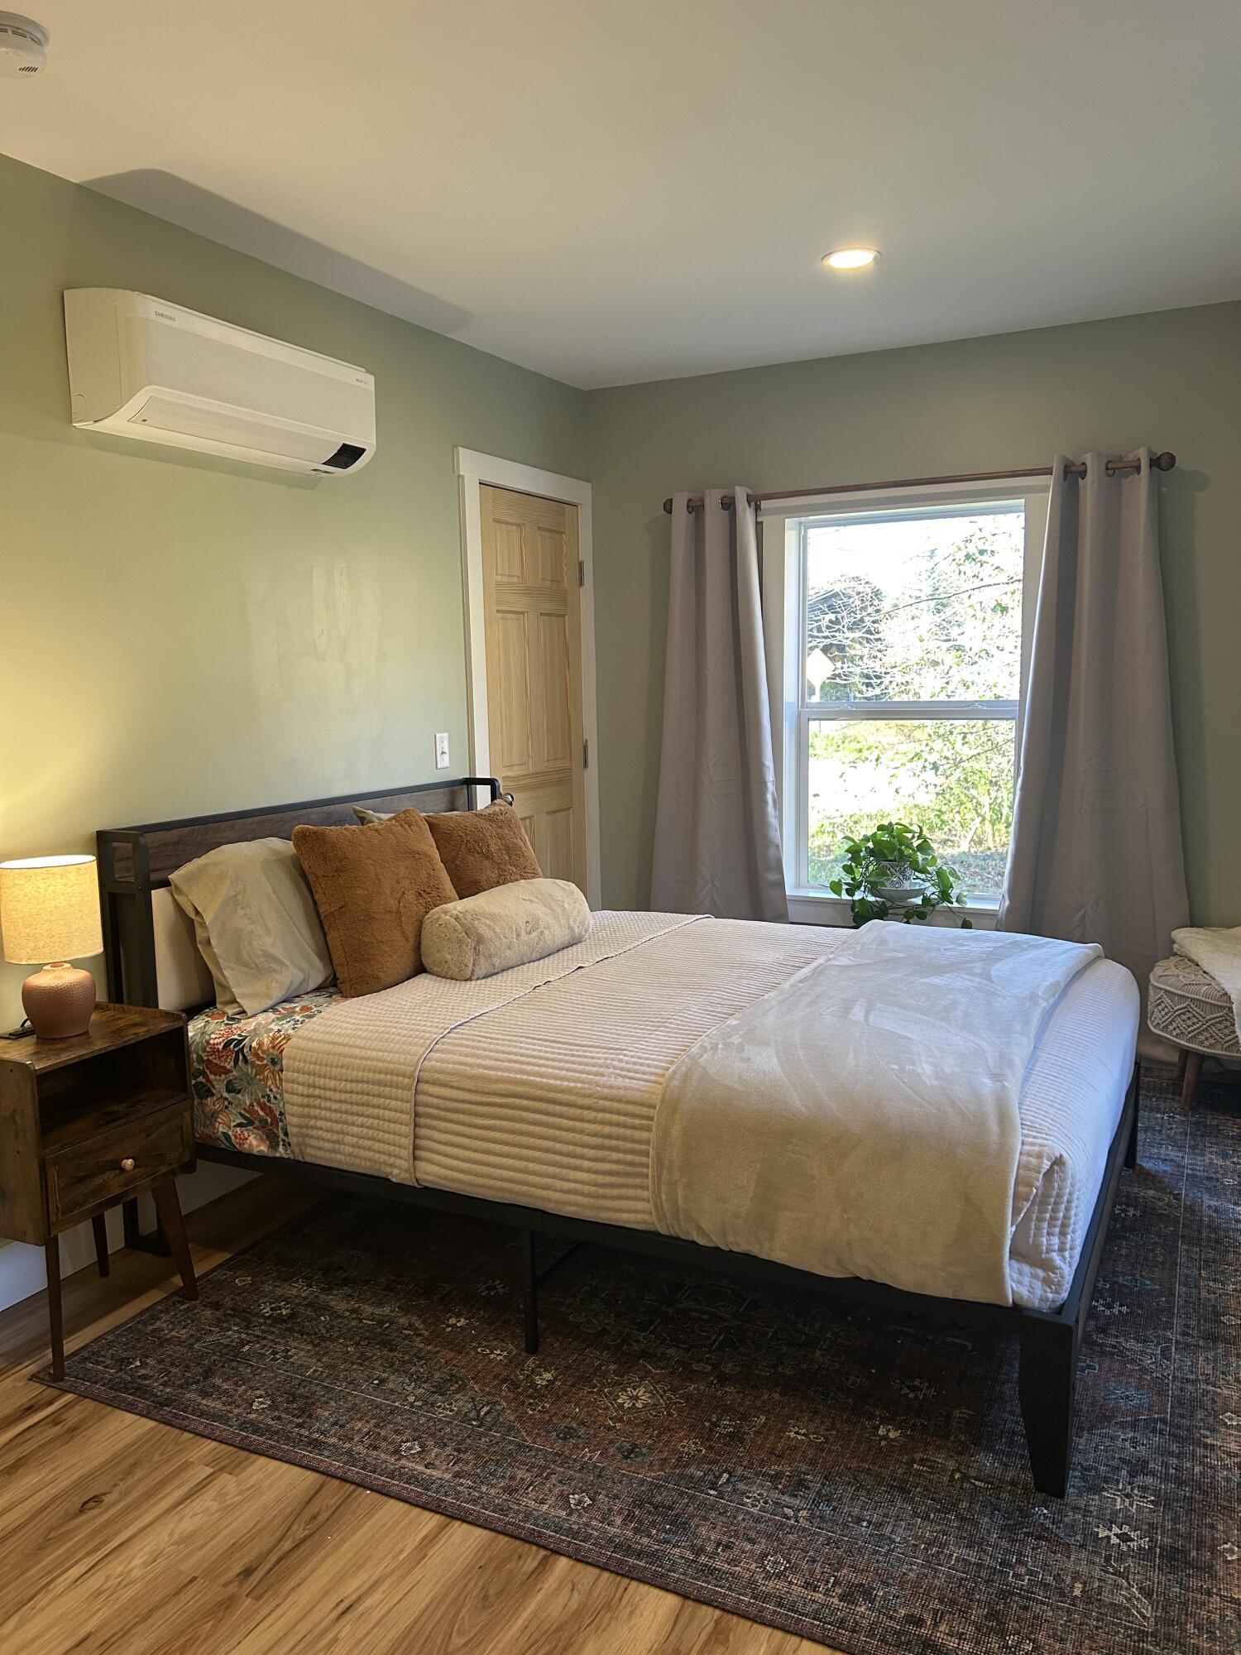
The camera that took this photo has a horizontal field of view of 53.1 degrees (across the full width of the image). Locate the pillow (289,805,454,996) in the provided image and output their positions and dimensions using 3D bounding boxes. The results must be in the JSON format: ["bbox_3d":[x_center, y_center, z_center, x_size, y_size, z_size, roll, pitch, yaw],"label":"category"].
[{"bbox_3d":[-0.609,0.181,3.237,0.160,0.435,0.450,-23,-6,33],"label":"pillow"}]

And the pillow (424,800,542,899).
[{"bbox_3d":[-0.364,0.126,3.784,0.150,0.435,0.445,-29,-8,29],"label":"pillow"}]

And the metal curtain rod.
[{"bbox_3d":[0.954,-1.195,4.340,1.810,0.063,0.080,3,8,27],"label":"metal curtain rod"}]

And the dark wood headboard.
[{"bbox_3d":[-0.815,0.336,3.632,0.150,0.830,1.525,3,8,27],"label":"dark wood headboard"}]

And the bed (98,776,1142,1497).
[{"bbox_3d":[0.105,0.477,3.183,2.200,1.034,1.530,3,8,27],"label":"bed"}]

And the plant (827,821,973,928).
[{"bbox_3d":[1.021,0.175,4.533,0.520,0.400,0.360,3,8,27],"label":"plant"}]

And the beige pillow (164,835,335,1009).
[{"bbox_3d":[-0.806,0.221,3.175,0.170,0.415,0.650,-26,-5,28],"label":"beige pillow"}]

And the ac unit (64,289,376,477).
[{"bbox_3d":[-0.969,-1.109,3.136,0.215,0.297,0.825,3,8,27],"label":"ac unit"}]

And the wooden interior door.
[{"bbox_3d":[-0.321,-0.221,4.743,0.045,2.030,0.705,3,8,27],"label":"wooden interior door"}]

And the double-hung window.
[{"bbox_3d":[1.021,-0.436,4.543,1.060,1.540,0.120,3,8,27],"label":"double-hung window"}]

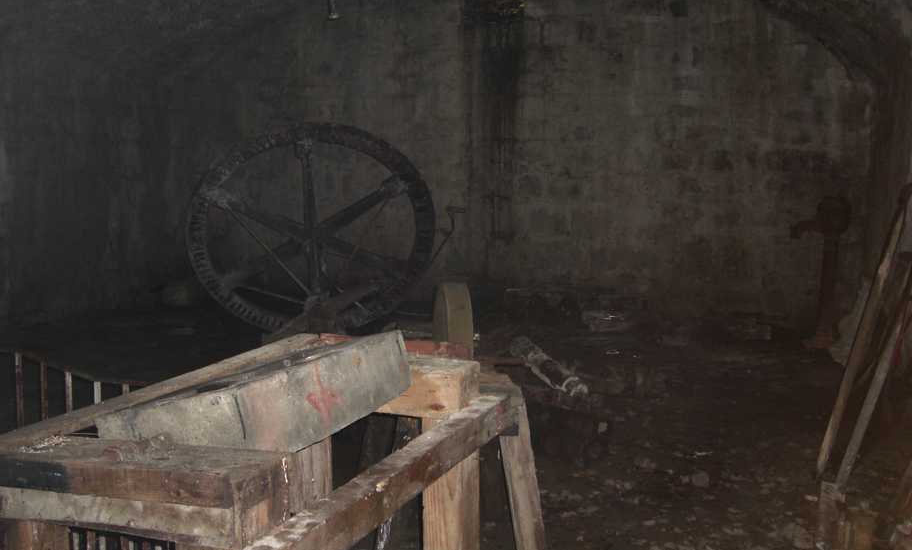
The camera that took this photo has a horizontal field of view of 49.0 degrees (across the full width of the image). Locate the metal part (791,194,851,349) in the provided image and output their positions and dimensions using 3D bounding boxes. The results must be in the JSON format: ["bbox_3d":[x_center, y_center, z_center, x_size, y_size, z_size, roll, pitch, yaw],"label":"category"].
[{"bbox_3d":[2.898,-0.036,7.950,0.480,1.200,0.280,-1,7,-10],"label":"metal part"}]

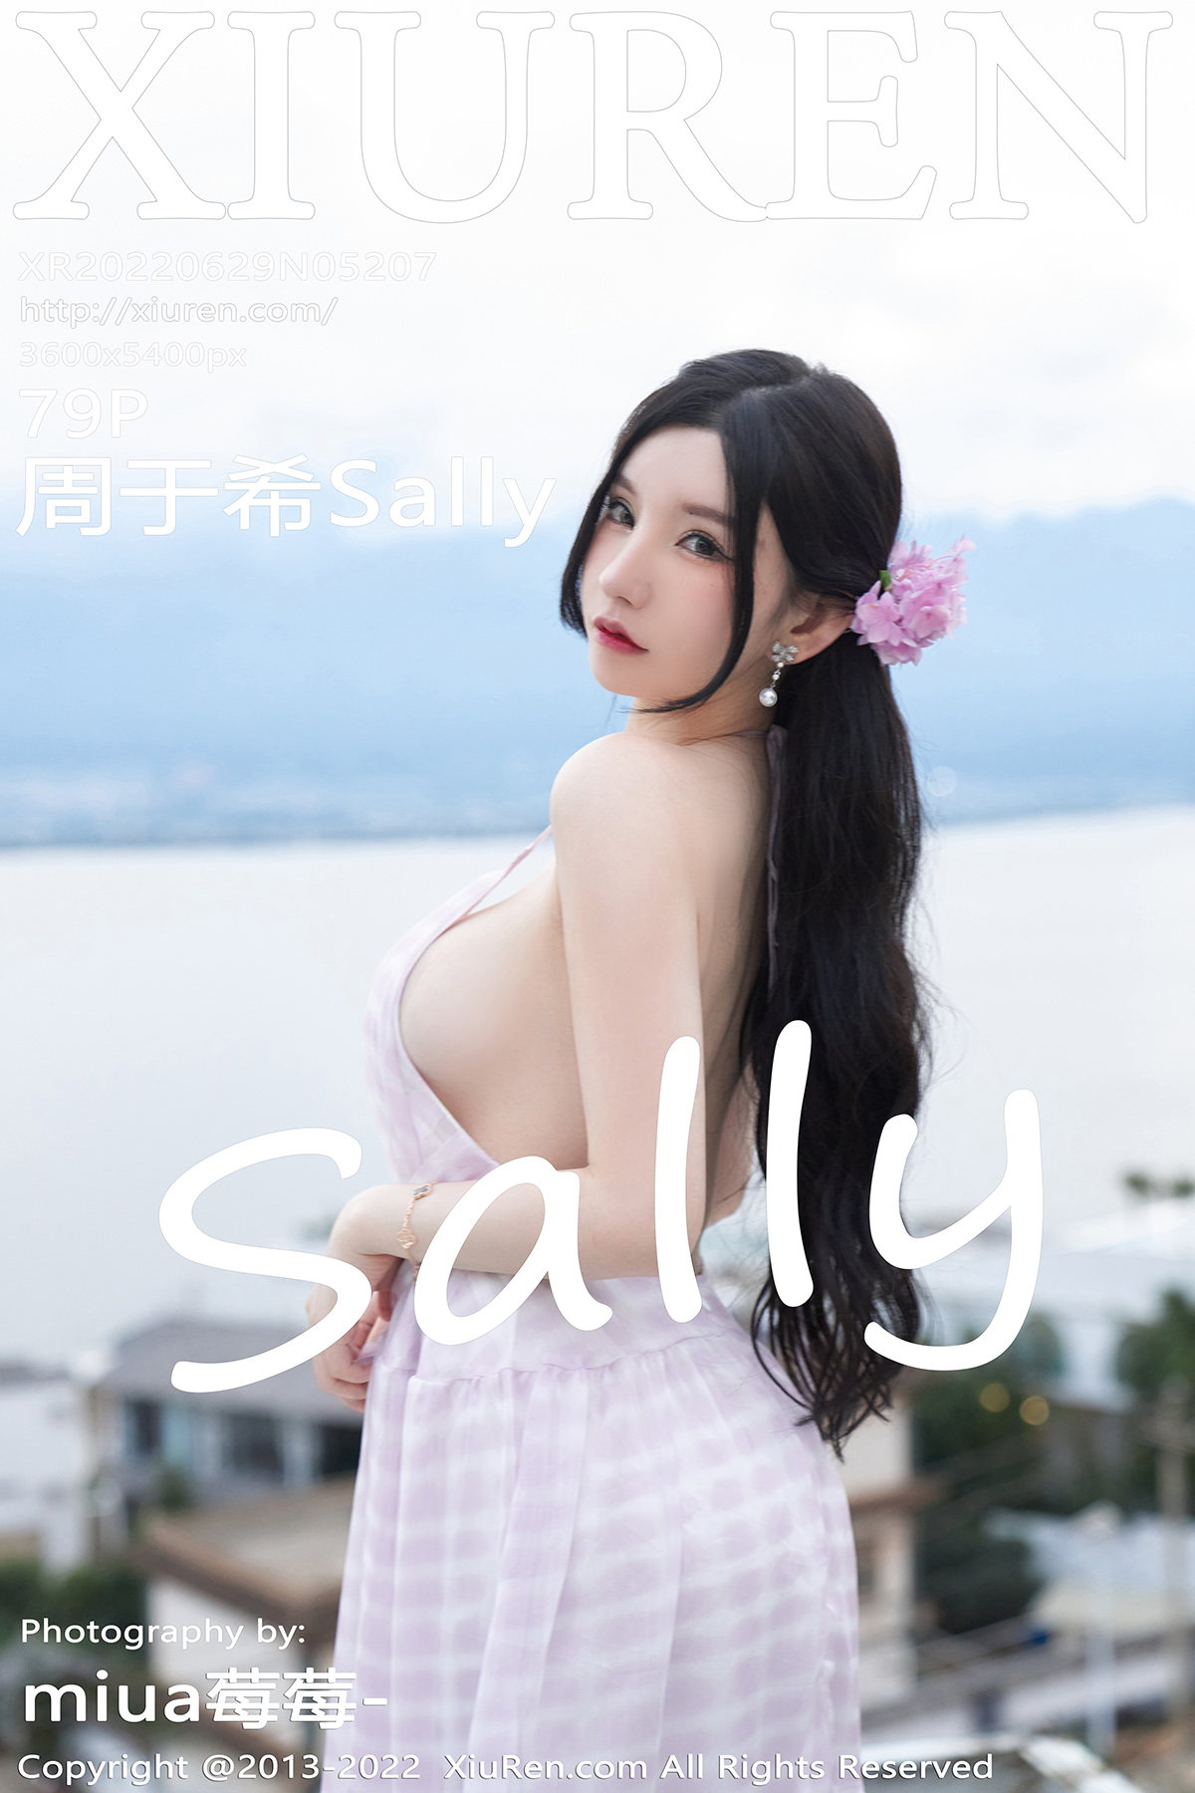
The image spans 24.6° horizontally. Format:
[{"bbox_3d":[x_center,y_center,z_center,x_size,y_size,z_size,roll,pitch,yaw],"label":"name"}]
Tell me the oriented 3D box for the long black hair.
[{"bbox_3d":[0.099,0.003,1.860,0.200,0.745,0.235,0,3,41],"label":"long black hair"}]

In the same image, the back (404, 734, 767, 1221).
[{"bbox_3d":[0.000,0.053,1.820,0.210,0.325,0.310,-1,2,22],"label":"back"}]

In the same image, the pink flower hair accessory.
[{"bbox_3d":[0.215,-0.202,1.870,0.085,0.088,0.070,-3,3,-37],"label":"pink flower hair accessory"}]

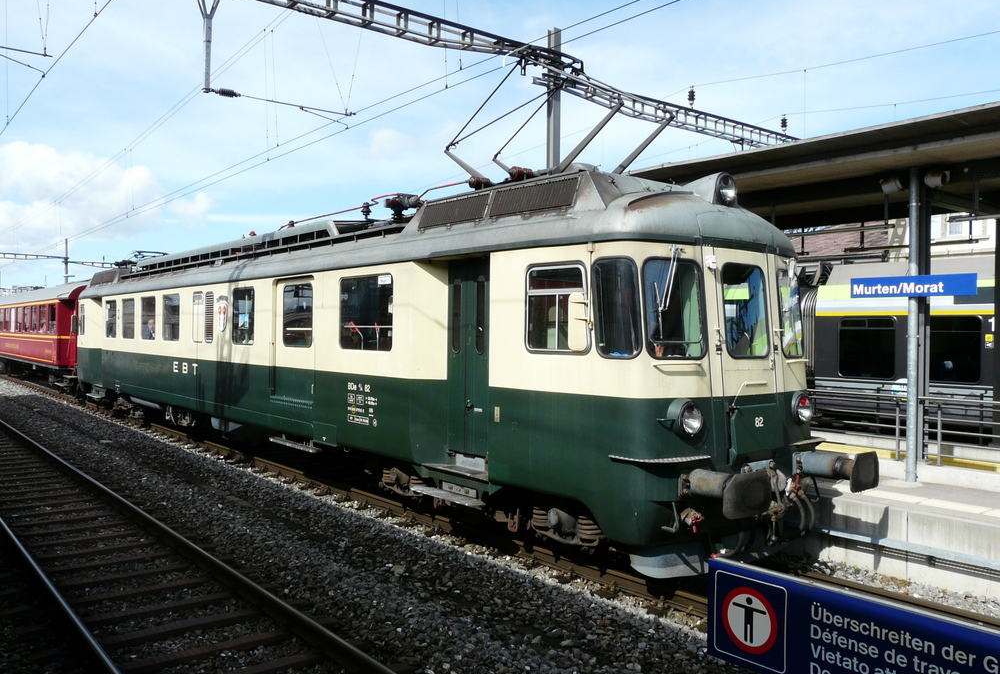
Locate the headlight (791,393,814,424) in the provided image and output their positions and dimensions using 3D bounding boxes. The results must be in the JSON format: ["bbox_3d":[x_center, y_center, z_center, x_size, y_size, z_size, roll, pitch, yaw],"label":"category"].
[{"bbox_3d":[3.055,0.729,8.275,0.310,0.310,0.180,0,0,-39],"label":"headlight"}]

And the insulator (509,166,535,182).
[{"bbox_3d":[0.242,-1.857,9.231,0.310,0.155,0.150,0,0,-39],"label":"insulator"}]

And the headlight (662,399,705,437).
[{"bbox_3d":[1.629,0.712,7.119,0.310,0.310,0.180,0,0,-39],"label":"headlight"}]

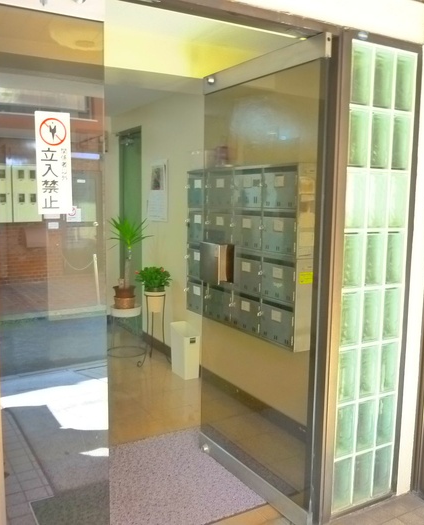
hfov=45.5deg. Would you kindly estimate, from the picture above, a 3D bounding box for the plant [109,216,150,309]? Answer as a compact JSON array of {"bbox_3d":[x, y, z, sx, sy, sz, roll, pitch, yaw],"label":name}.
[{"bbox_3d":[-0.758,-0.012,4.665,0.420,0.860,0.410,-3,8,-29],"label":"plant"}]

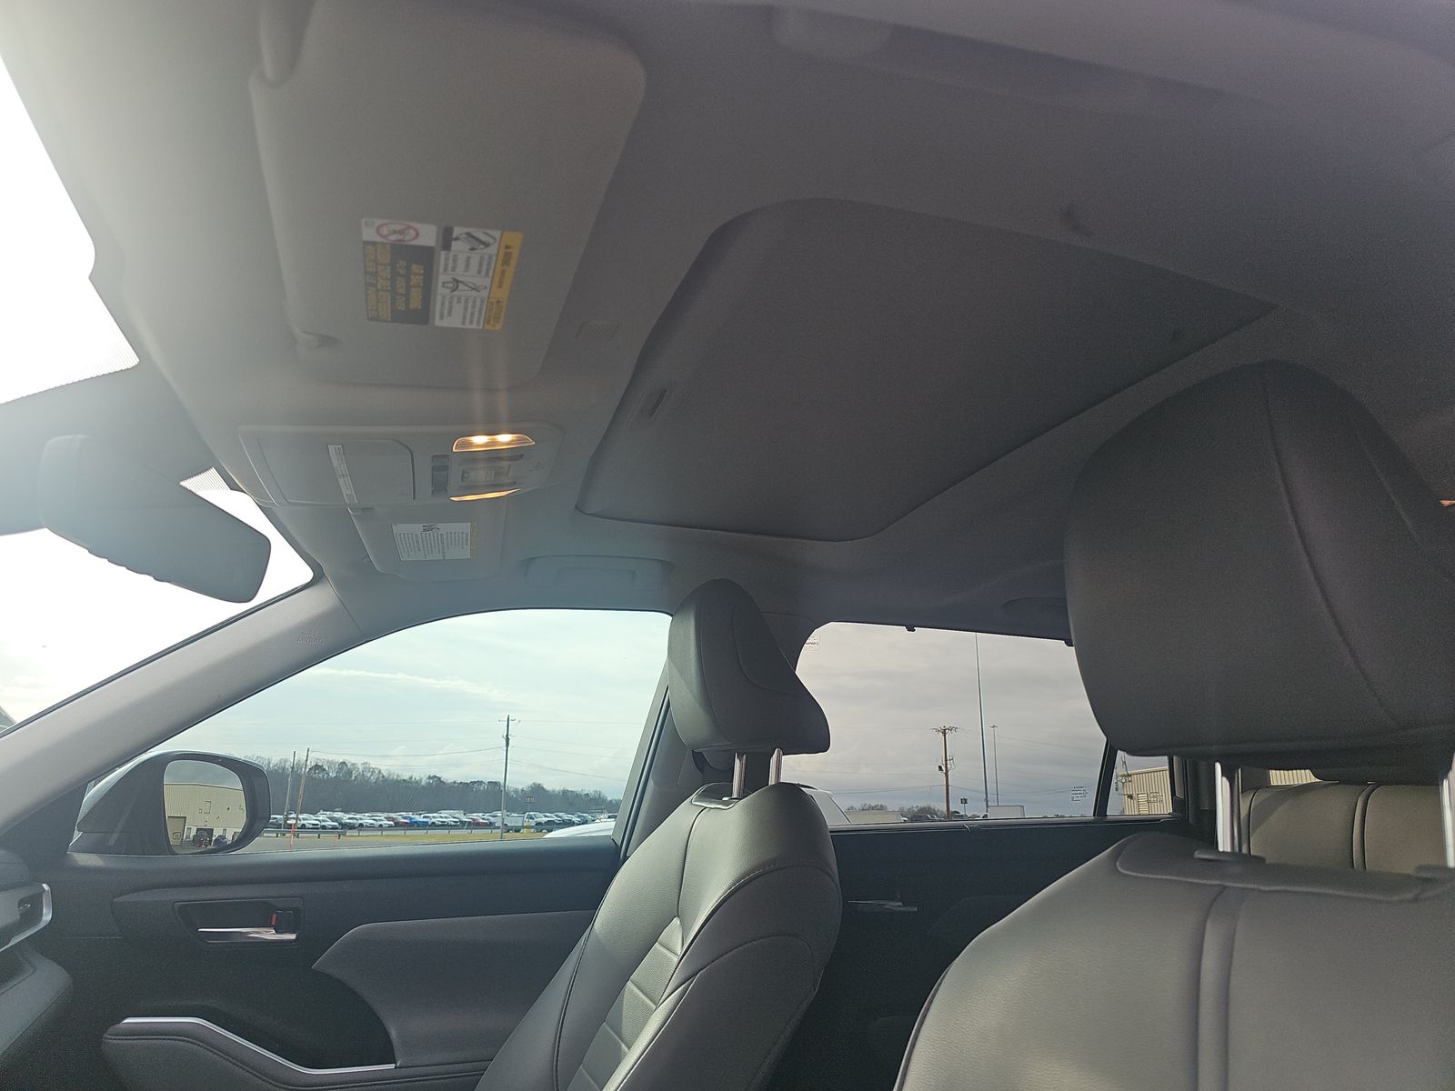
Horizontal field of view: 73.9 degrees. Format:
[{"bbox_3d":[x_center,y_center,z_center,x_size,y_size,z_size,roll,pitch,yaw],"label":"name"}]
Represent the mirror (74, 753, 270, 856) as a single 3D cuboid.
[{"bbox_3d":[-0.859,0.421,1.528,0.150,0.175,0.250,-2,-16,8],"label":"mirror"}]

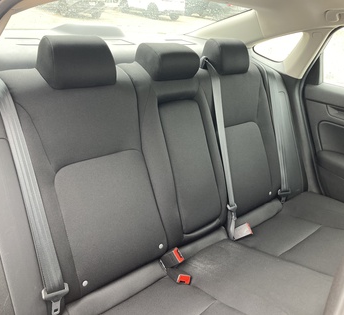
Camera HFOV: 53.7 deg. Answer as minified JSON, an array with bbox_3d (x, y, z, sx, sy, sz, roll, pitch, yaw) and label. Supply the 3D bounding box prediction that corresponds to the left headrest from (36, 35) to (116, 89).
[{"bbox_3d":[-0.282,-0.294,1.026,0.220,0.145,0.125,-16,24,-39],"label":"left headrest"}]

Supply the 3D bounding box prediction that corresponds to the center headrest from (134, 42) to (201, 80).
[{"bbox_3d":[-0.017,-0.354,1.249,0.235,0.120,0.125,-16,24,-39],"label":"center headrest"}]

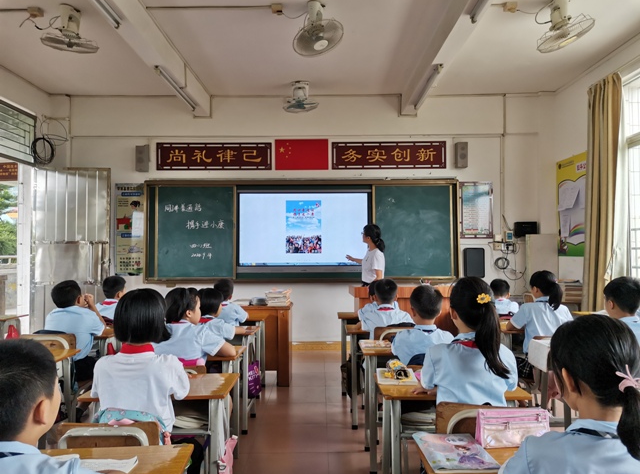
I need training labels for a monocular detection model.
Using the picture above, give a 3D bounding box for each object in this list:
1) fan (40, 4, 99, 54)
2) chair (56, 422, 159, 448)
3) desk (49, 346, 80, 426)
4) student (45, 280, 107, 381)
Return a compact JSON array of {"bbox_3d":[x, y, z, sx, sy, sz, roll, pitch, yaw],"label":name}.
[{"bbox_3d":[-2.106,-1.746,4.108,0.440,0.360,0.440,0,-2,0],"label":"fan"},{"bbox_3d":[-0.680,0.972,1.722,0.360,0.760,0.420,0,-2,0],"label":"chair"},{"bbox_3d":[-1.730,1.025,2.640,0.600,0.710,0.410,0,-2,0],"label":"desk"},{"bbox_3d":[-1.540,0.832,3.043,0.410,1.090,0.580,-1,-2,10],"label":"student"}]

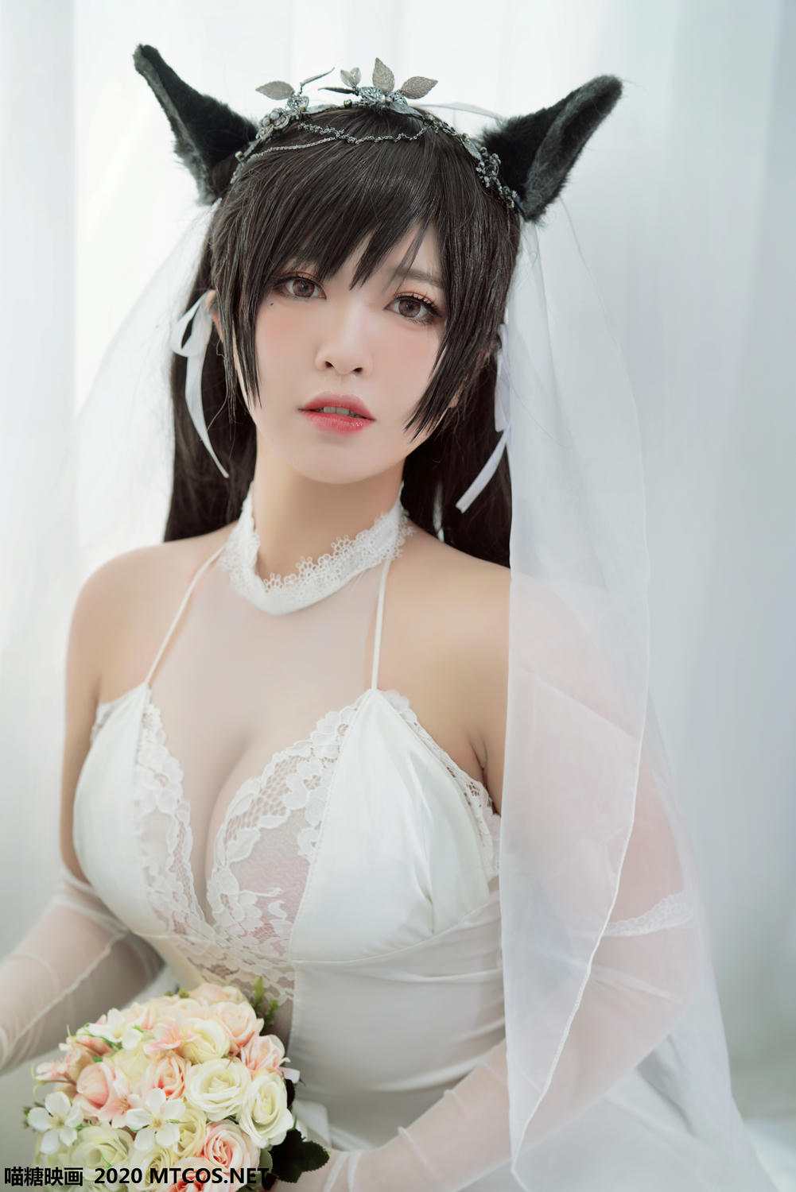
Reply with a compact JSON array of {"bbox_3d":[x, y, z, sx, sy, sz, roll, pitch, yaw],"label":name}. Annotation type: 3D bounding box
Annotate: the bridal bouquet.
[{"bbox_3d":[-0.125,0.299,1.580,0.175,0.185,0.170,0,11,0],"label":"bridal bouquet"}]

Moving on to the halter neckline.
[{"bbox_3d":[-0.047,-0.030,1.660,0.117,0.065,0.115,0,11,0],"label":"halter neckline"}]

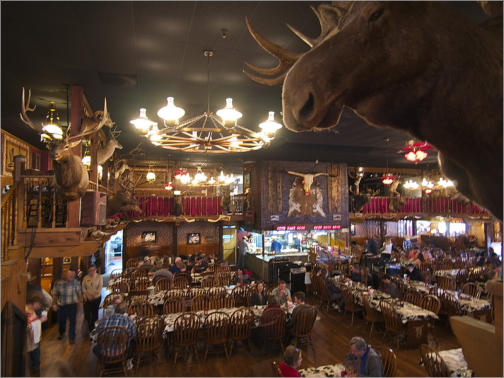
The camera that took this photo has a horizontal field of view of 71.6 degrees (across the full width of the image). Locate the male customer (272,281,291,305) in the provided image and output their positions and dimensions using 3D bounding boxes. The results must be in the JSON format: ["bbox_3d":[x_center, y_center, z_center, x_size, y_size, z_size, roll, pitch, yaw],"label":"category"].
[{"bbox_3d":[0.780,3.070,9.034,0.540,1.290,0.750,1,-2,-14],"label":"male customer"}]

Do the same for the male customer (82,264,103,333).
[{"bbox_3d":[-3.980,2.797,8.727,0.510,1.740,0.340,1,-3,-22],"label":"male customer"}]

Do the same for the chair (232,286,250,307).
[{"bbox_3d":[-0.337,3.145,9.649,0.500,0.980,0.560,1,-3,-12],"label":"chair"}]

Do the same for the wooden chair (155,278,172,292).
[{"bbox_3d":[-2.585,3.197,10.221,0.480,1.020,0.520,1,-2,-13],"label":"wooden chair"}]

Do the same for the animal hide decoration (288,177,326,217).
[{"bbox_3d":[2.422,0.327,15.248,1.839,1.746,0.100,1,-2,-18],"label":"animal hide decoration"}]

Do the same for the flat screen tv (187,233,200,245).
[{"bbox_3d":[-3.009,2.574,18.055,0.660,0.540,0.120,1,-2,-13],"label":"flat screen tv"}]

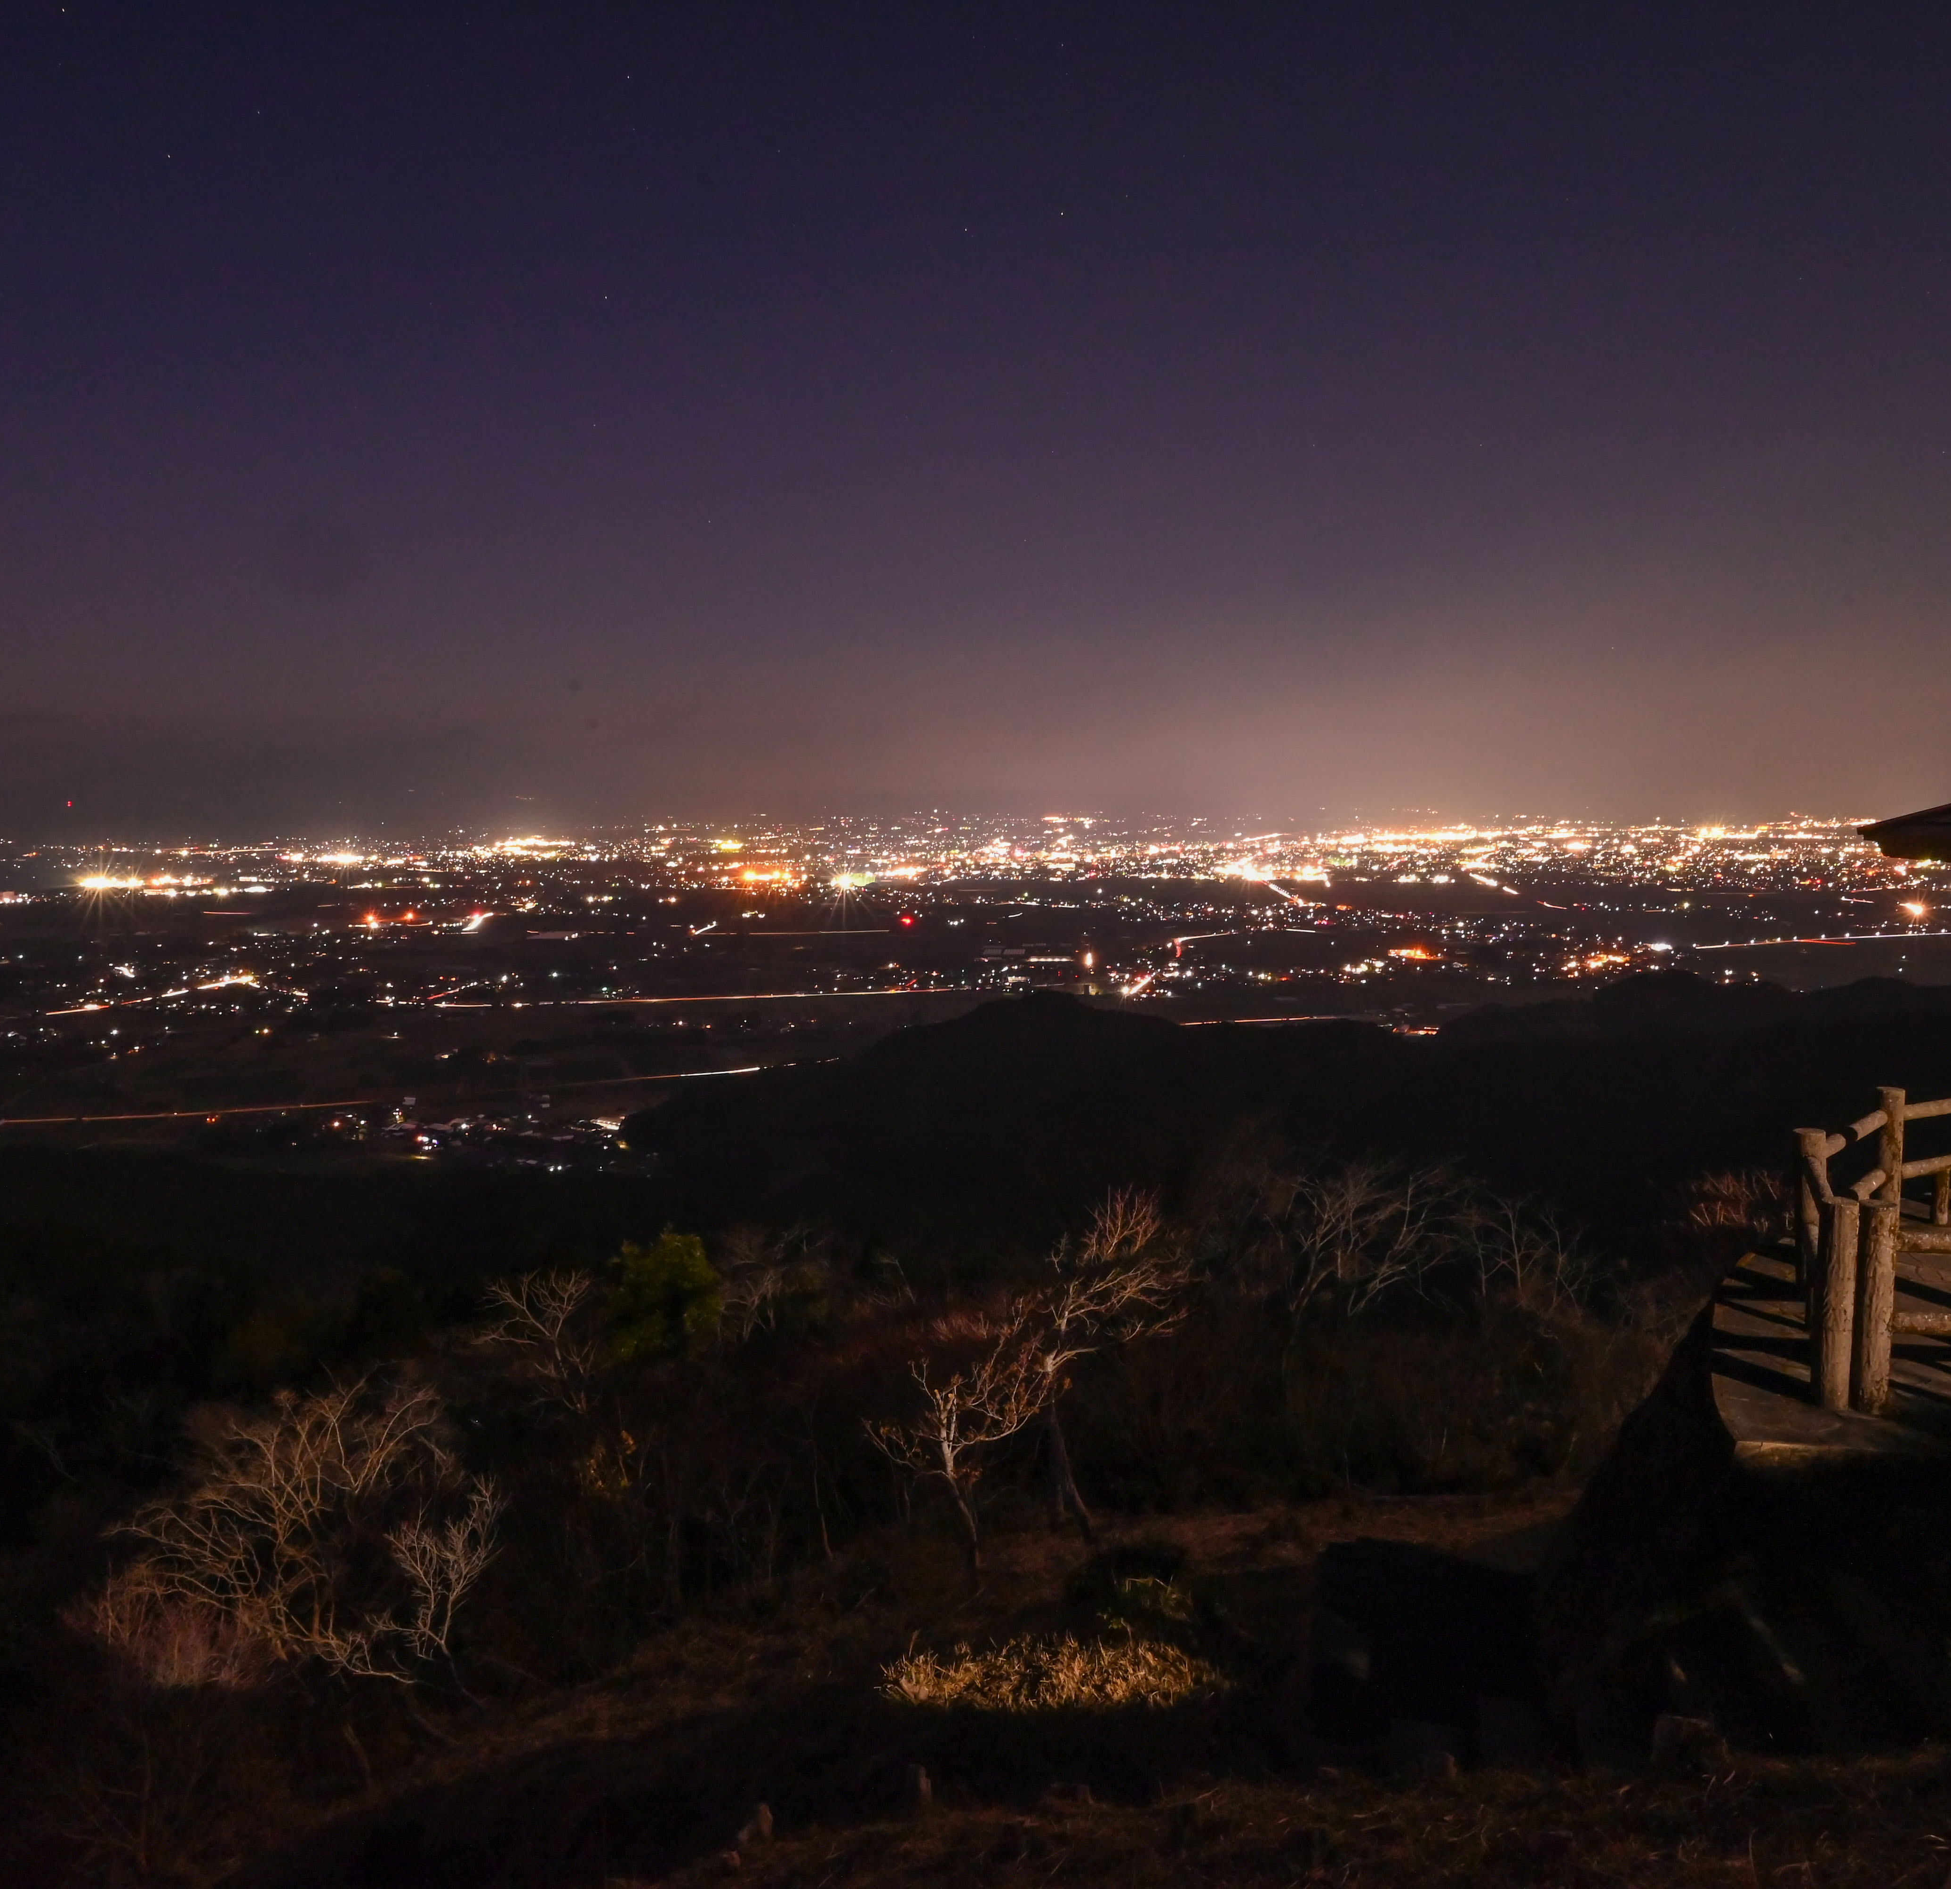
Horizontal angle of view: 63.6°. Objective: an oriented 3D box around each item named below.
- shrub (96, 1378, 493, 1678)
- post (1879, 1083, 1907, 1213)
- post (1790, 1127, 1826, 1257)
[{"bbox_3d":[-6.701,5.896,15.500,4.075,3.270,3.500,0,5,0],"label":"shrub"},{"bbox_3d":[5.825,1.384,10.026,0.145,0.932,0.145,3,6,30],"label":"post"},{"bbox_3d":[4.623,1.499,8.753,0.150,0.932,0.150,3,6,28],"label":"post"}]

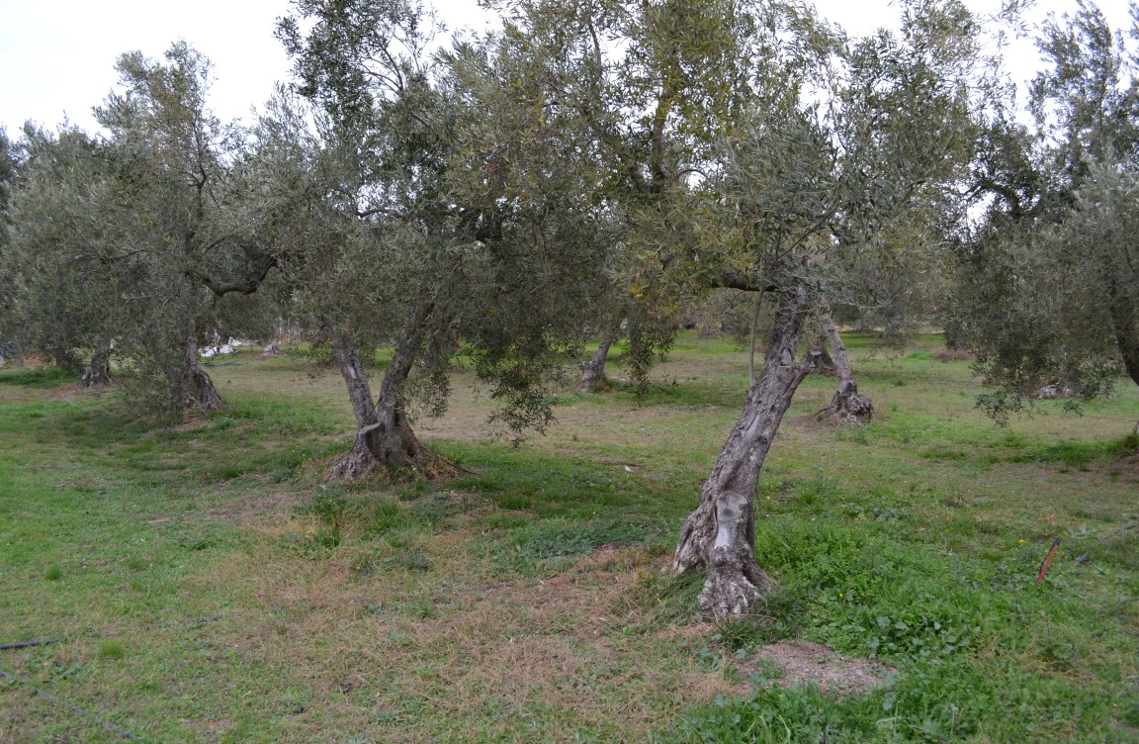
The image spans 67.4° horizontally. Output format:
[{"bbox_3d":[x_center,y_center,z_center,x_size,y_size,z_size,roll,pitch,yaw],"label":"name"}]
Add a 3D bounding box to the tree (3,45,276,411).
[{"bbox_3d":[-6.766,-2.205,13.234,3.980,5.595,3.900,-2,5,-27],"label":"tree"}]

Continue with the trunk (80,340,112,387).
[{"bbox_3d":[-9.658,-0.180,17.402,0.600,0.908,0.620,-2,5,-29],"label":"trunk"}]

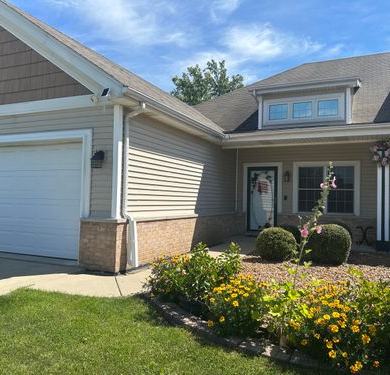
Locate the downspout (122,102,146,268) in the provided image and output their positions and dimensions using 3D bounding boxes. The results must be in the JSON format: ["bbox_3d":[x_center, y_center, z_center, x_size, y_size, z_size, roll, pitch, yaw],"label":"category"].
[{"bbox_3d":[-1.012,-0.042,6.315,0.420,2.750,0.170,0,-2,24],"label":"downspout"}]

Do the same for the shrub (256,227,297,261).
[{"bbox_3d":[1.659,1.122,7.642,0.850,0.680,0.850,0,-2,24],"label":"shrub"}]

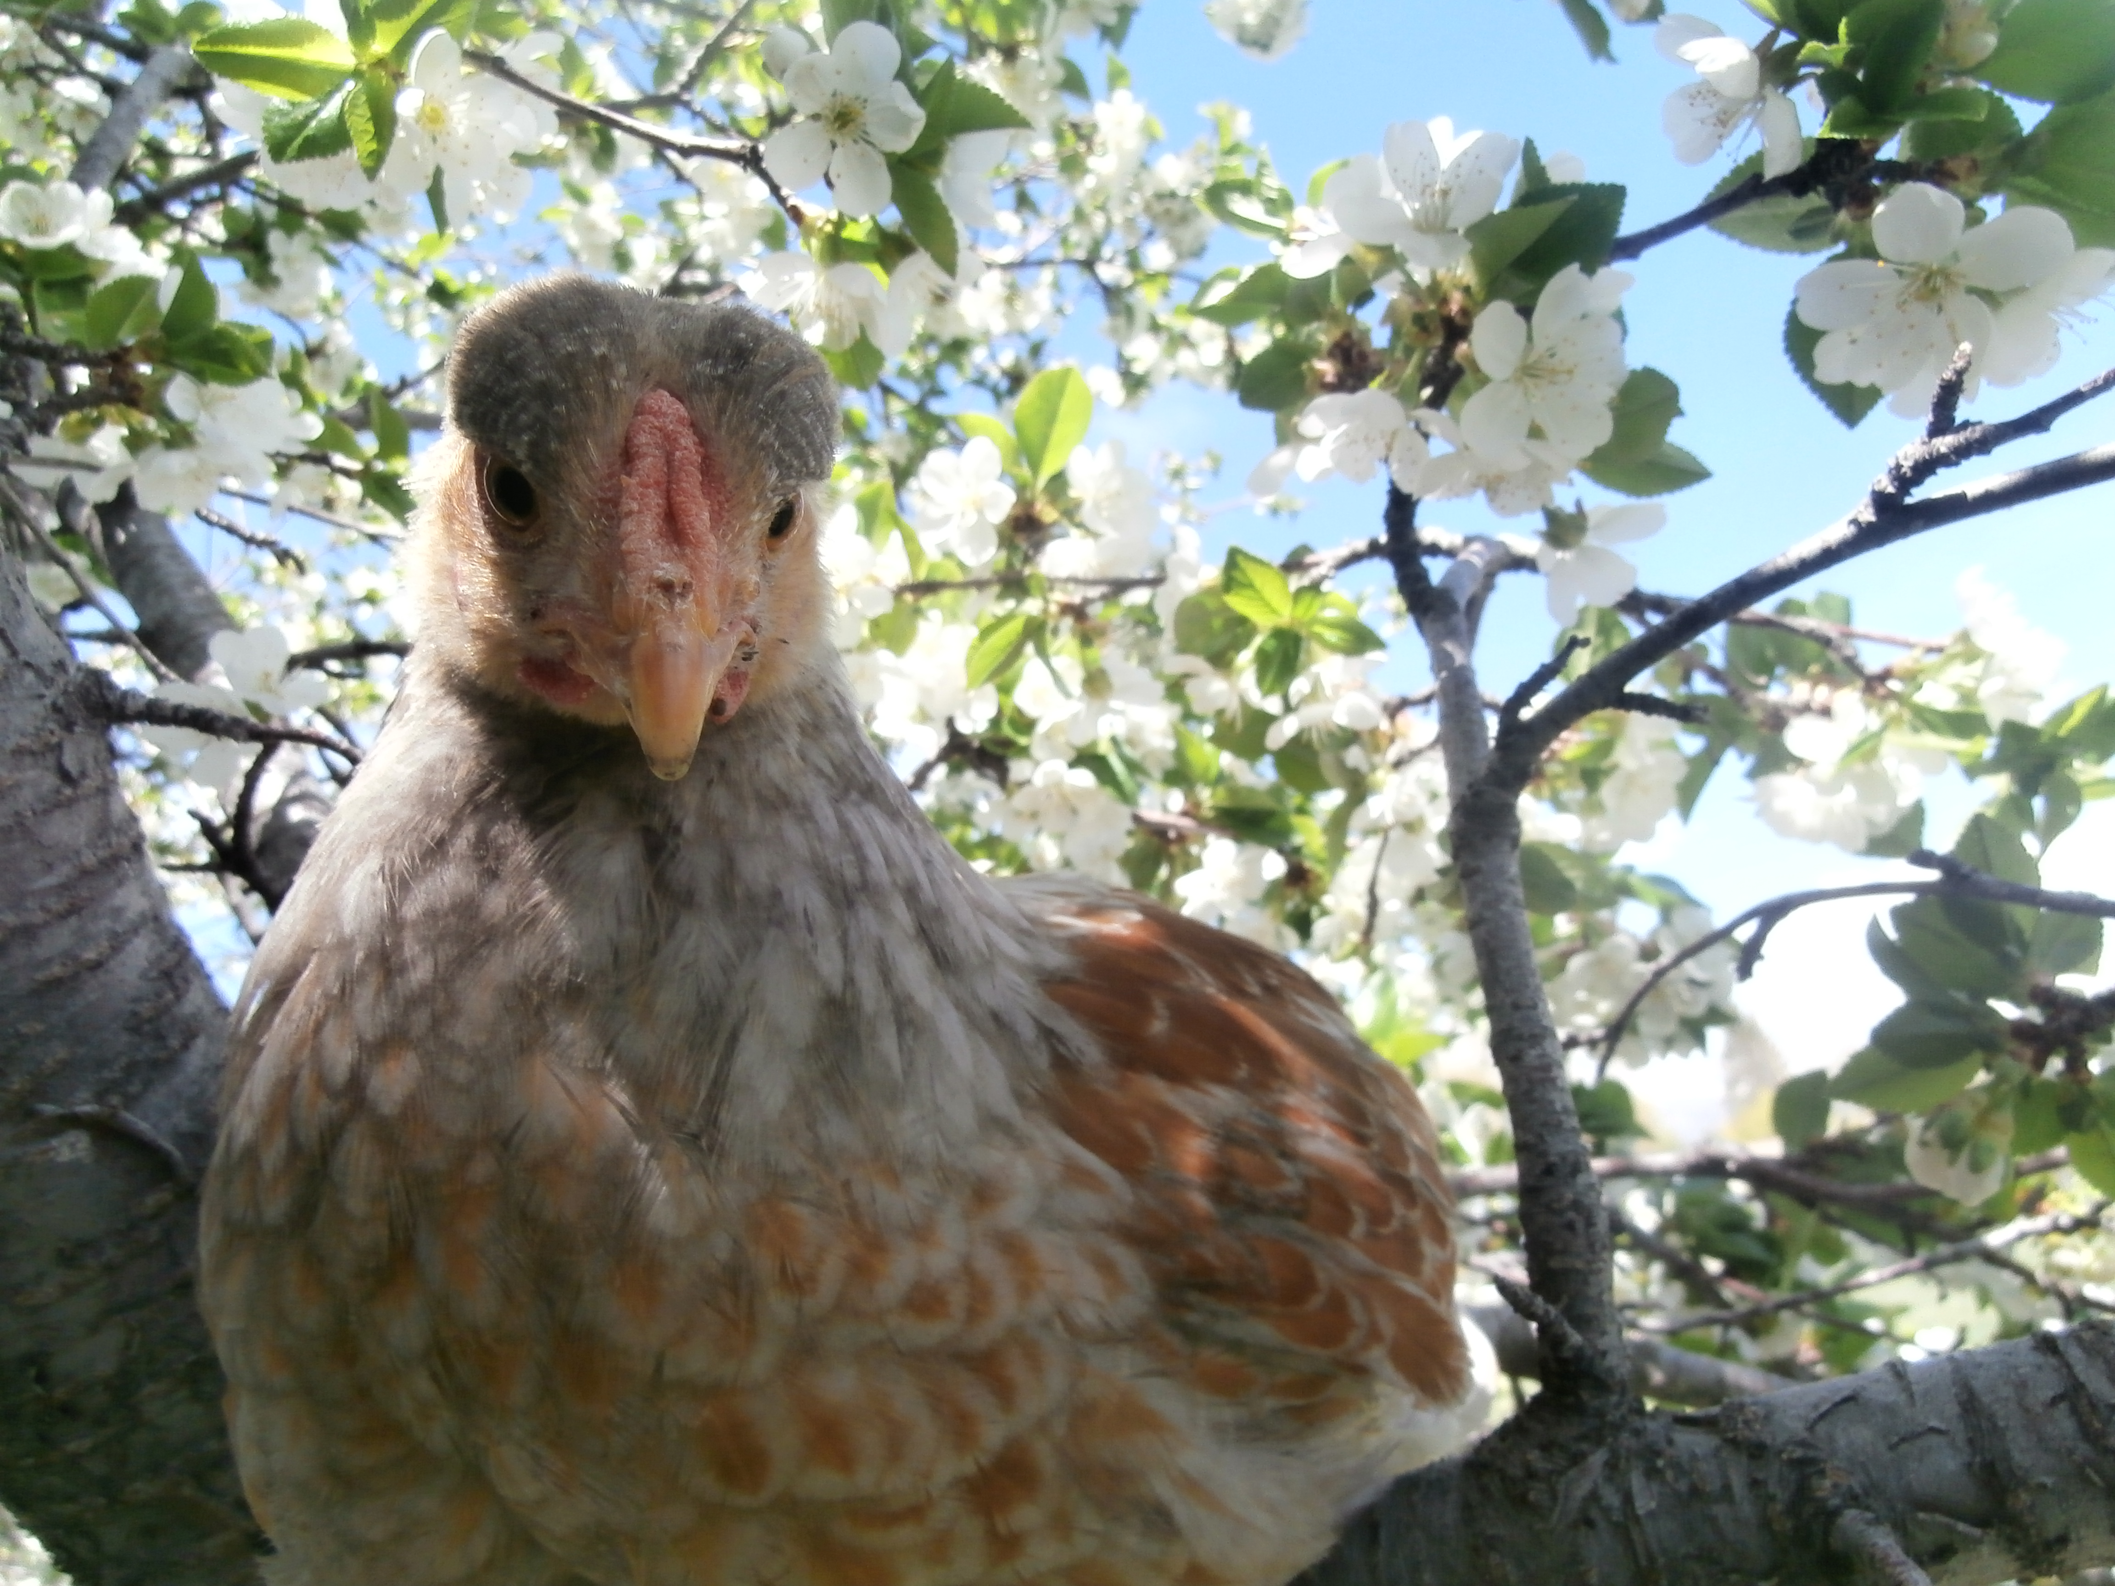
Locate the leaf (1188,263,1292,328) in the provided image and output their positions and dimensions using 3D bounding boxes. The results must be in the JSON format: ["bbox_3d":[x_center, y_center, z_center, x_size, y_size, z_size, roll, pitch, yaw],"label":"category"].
[{"bbox_3d":[0.046,-0.126,0.370,0.026,0.016,0.014,-3,-13,12],"label":"leaf"}]

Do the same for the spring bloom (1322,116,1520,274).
[{"bbox_3d":[0.062,-0.102,0.250,0.033,0.027,0.018,2,-30,-6],"label":"spring bloom"}]

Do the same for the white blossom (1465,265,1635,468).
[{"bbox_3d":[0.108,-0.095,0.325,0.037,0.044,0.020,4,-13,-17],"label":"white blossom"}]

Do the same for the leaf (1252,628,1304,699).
[{"bbox_3d":[0.072,-0.043,0.480,0.017,0.024,0.014,0,-13,0],"label":"leaf"}]

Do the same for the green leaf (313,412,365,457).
[{"bbox_3d":[-0.201,-0.100,0.410,0.018,0.005,0.013,34,-66,-21],"label":"green leaf"}]

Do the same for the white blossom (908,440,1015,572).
[{"bbox_3d":[-0.025,-0.078,0.392,0.031,0.035,0.016,5,7,-19],"label":"white blossom"}]

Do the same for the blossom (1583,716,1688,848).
[{"bbox_3d":[0.177,-0.003,0.452,0.032,0.036,0.018,-3,8,12],"label":"blossom"}]

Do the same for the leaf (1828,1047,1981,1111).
[{"bbox_3d":[0.214,0.072,0.370,0.040,0.007,0.020,-12,-47,-15],"label":"leaf"}]

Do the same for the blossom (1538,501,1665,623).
[{"bbox_3d":[0.107,-0.046,0.290,0.026,0.023,0.015,-8,-46,27],"label":"blossom"}]

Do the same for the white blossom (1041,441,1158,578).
[{"bbox_3d":[0.012,-0.081,0.420,0.033,0.038,0.020,-5,4,18],"label":"white blossom"}]

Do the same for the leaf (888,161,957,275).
[{"bbox_3d":[-0.026,-0.110,0.280,0.013,0.024,0.006,-28,-9,16],"label":"leaf"}]

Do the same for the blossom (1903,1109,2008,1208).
[{"bbox_3d":[0.227,0.092,0.370,0.024,0.022,0.018,0,-58,0],"label":"blossom"}]

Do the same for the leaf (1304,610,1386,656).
[{"bbox_3d":[0.078,-0.044,0.400,0.024,0.013,0.006,21,-34,15],"label":"leaf"}]

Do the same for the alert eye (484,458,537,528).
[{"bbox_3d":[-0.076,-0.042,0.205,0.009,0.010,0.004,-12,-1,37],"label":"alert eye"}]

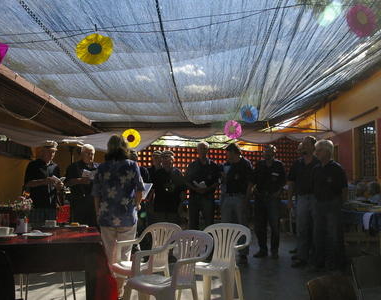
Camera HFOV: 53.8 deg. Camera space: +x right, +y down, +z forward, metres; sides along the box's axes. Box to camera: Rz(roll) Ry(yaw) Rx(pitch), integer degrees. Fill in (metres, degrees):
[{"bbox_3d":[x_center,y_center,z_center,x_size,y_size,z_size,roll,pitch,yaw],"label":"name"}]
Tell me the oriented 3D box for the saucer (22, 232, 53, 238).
[{"bbox_3d":[-1.005,0.551,2.468,0.205,0.025,0.205,1,-6,0],"label":"saucer"}]

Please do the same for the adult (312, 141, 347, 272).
[{"bbox_3d":[1.889,0.726,5.103,0.480,1.730,0.330,-6,-8,44],"label":"adult"}]

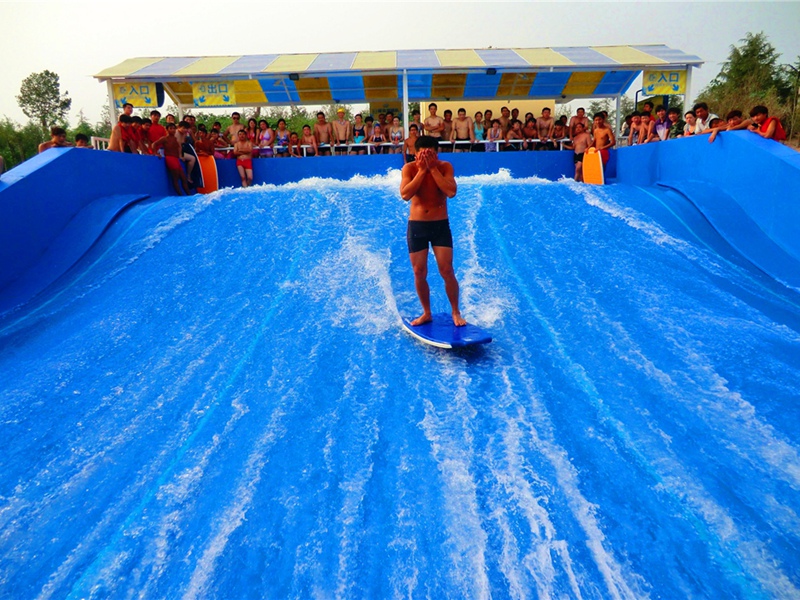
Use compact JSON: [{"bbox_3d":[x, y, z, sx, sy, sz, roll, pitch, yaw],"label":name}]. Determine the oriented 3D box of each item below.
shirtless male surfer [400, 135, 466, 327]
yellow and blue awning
[{"bbox_3d":[0.308,-0.622,5.055,0.570,1.680,0.420,0,11,6],"label":"shirtless male surfer"},{"bbox_3d":[-0.065,-5.918,14.440,13.650,1.027,4.456,-1,11,1],"label":"yellow and blue awning"}]

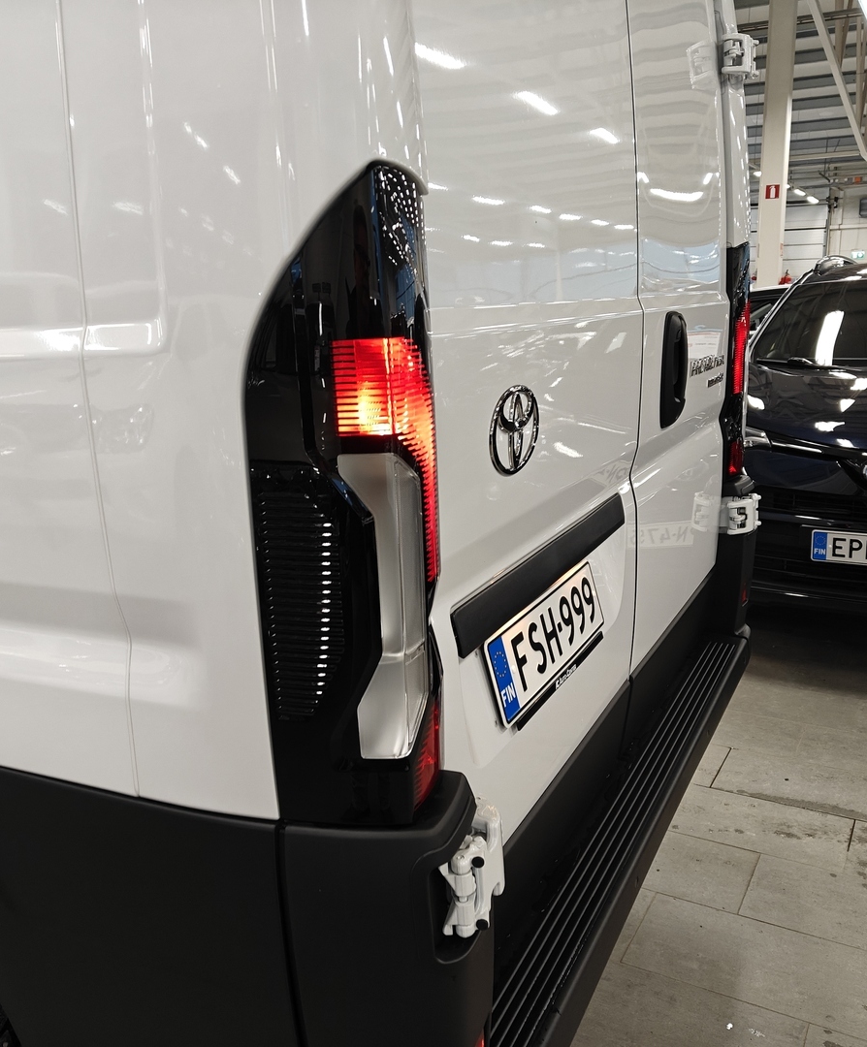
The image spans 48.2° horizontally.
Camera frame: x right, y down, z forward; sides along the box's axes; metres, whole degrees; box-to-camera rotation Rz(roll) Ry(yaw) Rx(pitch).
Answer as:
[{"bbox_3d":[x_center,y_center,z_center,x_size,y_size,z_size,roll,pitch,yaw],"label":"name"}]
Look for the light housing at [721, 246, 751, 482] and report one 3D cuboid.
[{"bbox_3d":[0.740,-0.403,2.496,0.138,0.625,0.170,5,15,26],"label":"light housing"}]

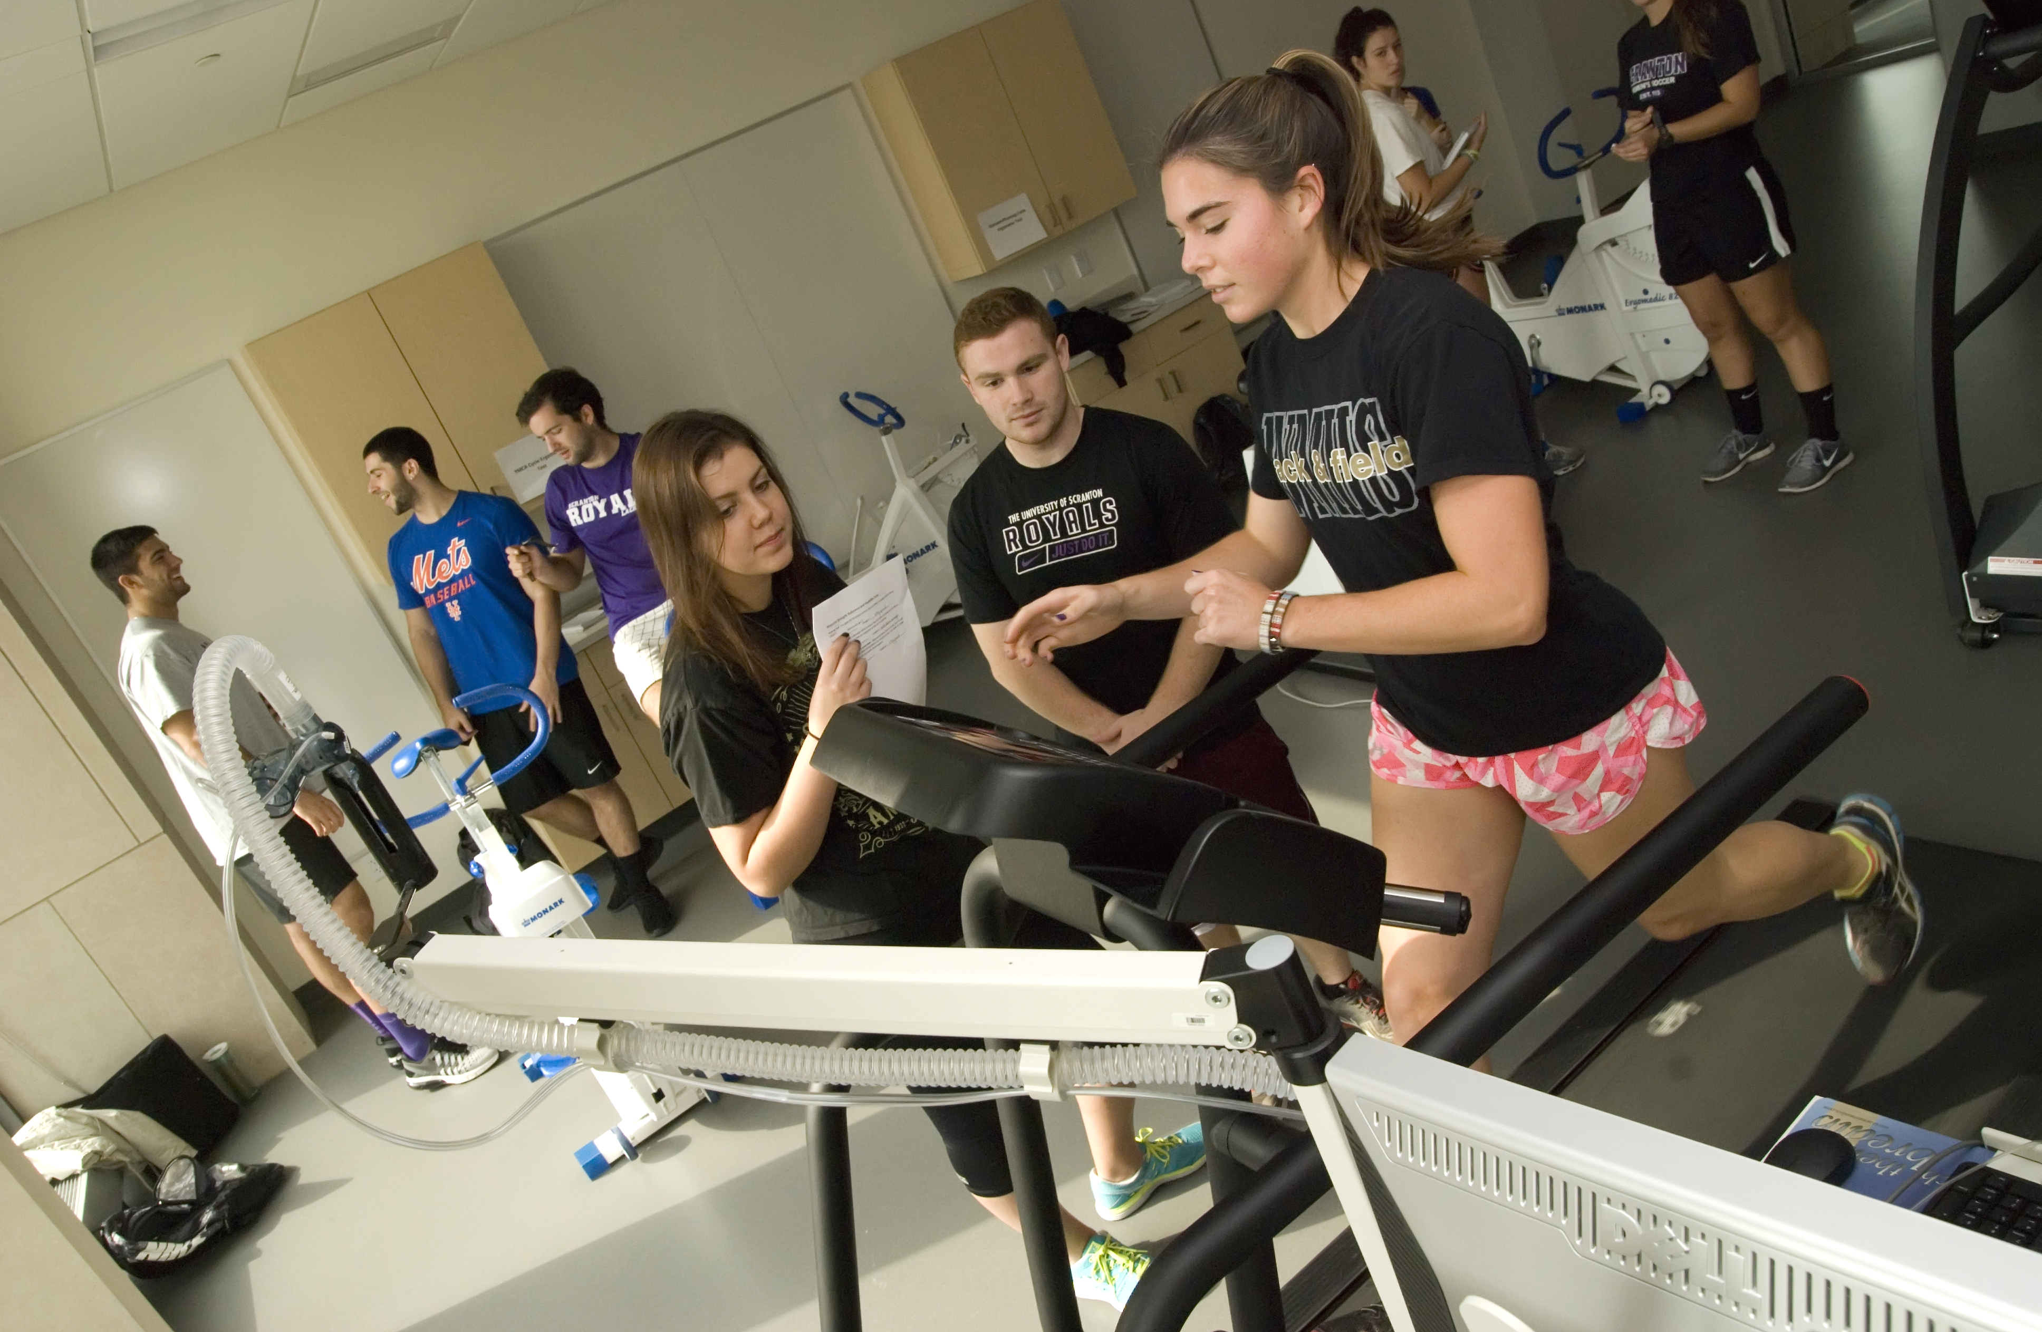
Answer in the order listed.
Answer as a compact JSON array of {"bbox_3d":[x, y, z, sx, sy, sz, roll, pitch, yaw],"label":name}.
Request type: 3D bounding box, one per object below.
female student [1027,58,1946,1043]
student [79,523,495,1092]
[{"bbox_3d":[0.541,0.085,1.643,0.920,1.570,0.540,-34,21,-24],"label":"female student"},{"bbox_3d":[-2.151,0.452,4.181,0.470,1.800,0.480,-23,19,7],"label":"student"}]

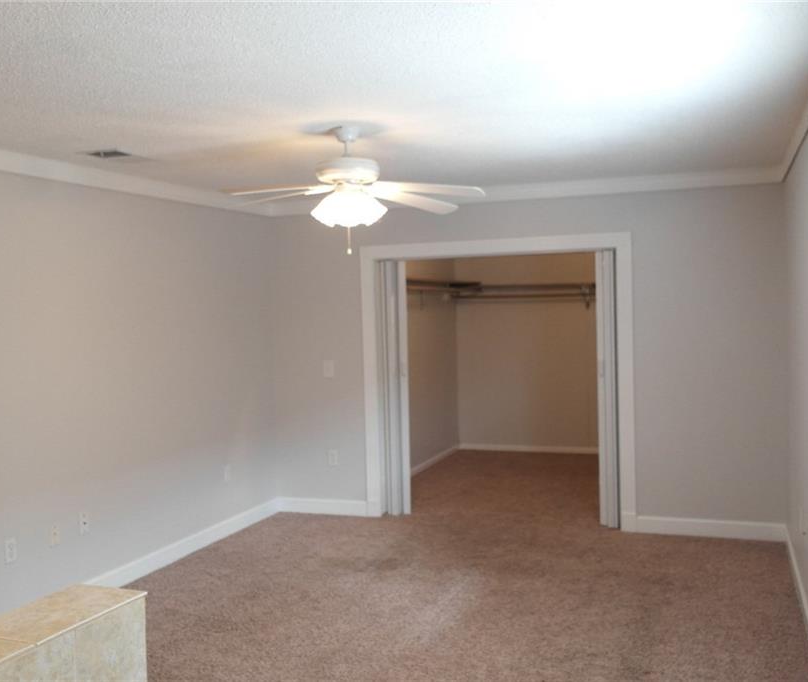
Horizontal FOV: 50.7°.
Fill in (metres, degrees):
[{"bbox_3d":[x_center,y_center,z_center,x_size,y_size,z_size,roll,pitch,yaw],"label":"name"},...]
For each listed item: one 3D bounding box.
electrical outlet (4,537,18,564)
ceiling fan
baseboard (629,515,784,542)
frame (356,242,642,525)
[{"bbox_3d":[-2.009,1.073,4.367,0.010,0.120,0.077,-1,2,21],"label":"electrical outlet"},{"bbox_3d":[-0.250,-0.700,3.935,1.270,0.570,1.270,-1,2,21],"label":"ceiling fan"},{"bbox_3d":[2.111,1.295,5.875,0.968,0.110,0.016,-1,2,21],"label":"baseboard"},{"bbox_3d":[0.670,0.311,6.379,2.061,2.112,0.130,-1,2,21],"label":"frame"}]

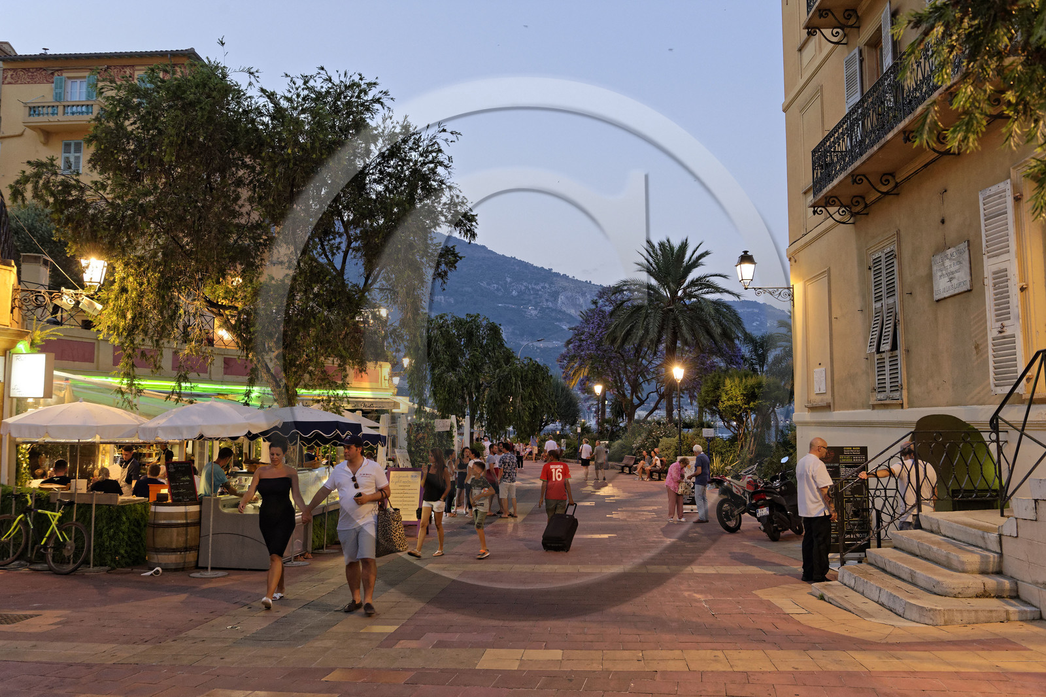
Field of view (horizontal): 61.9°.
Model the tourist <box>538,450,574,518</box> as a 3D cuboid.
[{"bbox_3d":[0.538,2.435,14.236,0.520,1.600,0.420,0,-5,-2],"label":"tourist"}]

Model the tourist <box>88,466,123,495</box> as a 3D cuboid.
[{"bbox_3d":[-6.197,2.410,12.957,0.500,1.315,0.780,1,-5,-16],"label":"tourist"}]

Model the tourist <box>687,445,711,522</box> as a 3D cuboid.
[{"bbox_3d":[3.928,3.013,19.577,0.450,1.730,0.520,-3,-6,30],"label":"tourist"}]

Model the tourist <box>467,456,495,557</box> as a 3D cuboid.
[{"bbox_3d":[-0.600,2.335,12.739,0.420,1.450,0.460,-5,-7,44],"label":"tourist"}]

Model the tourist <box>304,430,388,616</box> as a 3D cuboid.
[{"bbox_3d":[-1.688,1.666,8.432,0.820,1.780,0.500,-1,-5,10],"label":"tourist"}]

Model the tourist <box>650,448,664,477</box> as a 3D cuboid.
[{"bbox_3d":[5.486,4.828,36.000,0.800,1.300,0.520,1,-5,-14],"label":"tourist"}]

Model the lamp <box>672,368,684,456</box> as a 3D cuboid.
[{"bbox_3d":[6.307,3.035,35.300,0.450,4.750,0.450,0,-5,0],"label":"lamp"}]

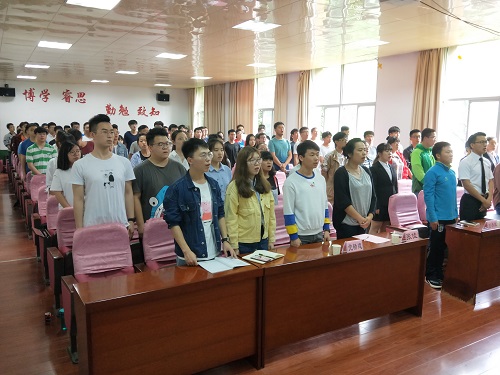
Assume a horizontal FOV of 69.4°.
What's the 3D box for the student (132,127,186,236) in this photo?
[{"bbox_3d":[-0.829,0.319,3.420,0.560,1.750,0.340,-6,11,-33],"label":"student"}]

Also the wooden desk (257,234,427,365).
[{"bbox_3d":[0.793,0.897,3.203,1.700,0.795,0.370,-5,11,-25],"label":"wooden desk"}]

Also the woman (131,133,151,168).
[{"bbox_3d":[-1.651,-0.025,5.750,0.420,1.620,0.280,-5,11,-27],"label":"woman"}]

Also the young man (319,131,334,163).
[{"bbox_3d":[1.430,-0.214,6.900,0.460,1.680,0.290,-6,11,-33],"label":"young man"}]

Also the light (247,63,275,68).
[{"bbox_3d":[0.297,-3.446,10.200,0.600,0.050,0.600,-7,12,-34],"label":"light"}]

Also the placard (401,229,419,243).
[{"bbox_3d":[1.434,0.433,3.264,0.190,0.100,0.085,-5,11,-25],"label":"placard"}]

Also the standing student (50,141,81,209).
[{"bbox_3d":[-1.812,0.323,3.750,0.440,1.600,0.300,-6,11,-33],"label":"standing student"}]

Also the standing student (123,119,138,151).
[{"bbox_3d":[-2.869,-0.766,8.951,0.480,1.760,0.300,-5,11,-30],"label":"standing student"}]

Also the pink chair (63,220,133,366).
[{"bbox_3d":[-1.252,0.791,3.014,0.580,0.950,0.600,-5,11,-30],"label":"pink chair"}]

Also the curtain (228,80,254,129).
[{"bbox_3d":[-0.338,-2.215,12.761,0.180,3.000,1.350,-8,12,-40],"label":"curtain"}]

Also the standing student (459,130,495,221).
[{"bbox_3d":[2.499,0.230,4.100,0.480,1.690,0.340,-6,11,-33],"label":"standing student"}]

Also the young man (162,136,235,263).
[{"bbox_3d":[-0.408,0.473,2.920,0.580,1.730,0.460,-7,12,-33],"label":"young man"}]

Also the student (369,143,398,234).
[{"bbox_3d":[1.756,0.180,4.936,0.440,1.570,0.290,-5,11,-30],"label":"student"}]

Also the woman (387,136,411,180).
[{"bbox_3d":[2.446,-0.051,6.137,0.460,1.600,0.300,-5,11,-30],"label":"woman"}]

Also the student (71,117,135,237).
[{"bbox_3d":[-1.299,0.331,3.280,0.540,1.880,0.330,-6,12,-29],"label":"student"}]

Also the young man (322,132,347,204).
[{"bbox_3d":[1.266,0.024,5.400,0.470,1.680,0.310,-7,12,-35],"label":"young man"}]

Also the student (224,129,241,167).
[{"bbox_3d":[-0.379,-0.377,7.644,0.480,1.680,0.300,-5,11,-30],"label":"student"}]

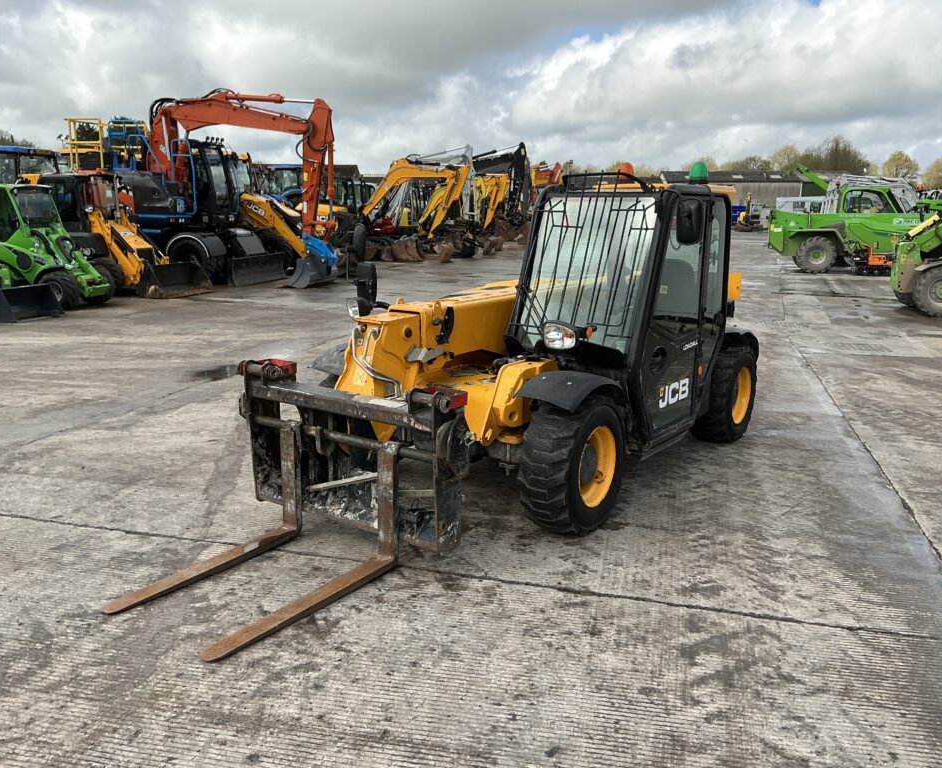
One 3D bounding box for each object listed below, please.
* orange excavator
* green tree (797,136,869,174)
[{"bbox_3d":[-6.066,-4.570,19.230,6.350,4.280,2.550,4,13,17],"label":"orange excavator"},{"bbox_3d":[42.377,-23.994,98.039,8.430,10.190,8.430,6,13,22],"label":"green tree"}]

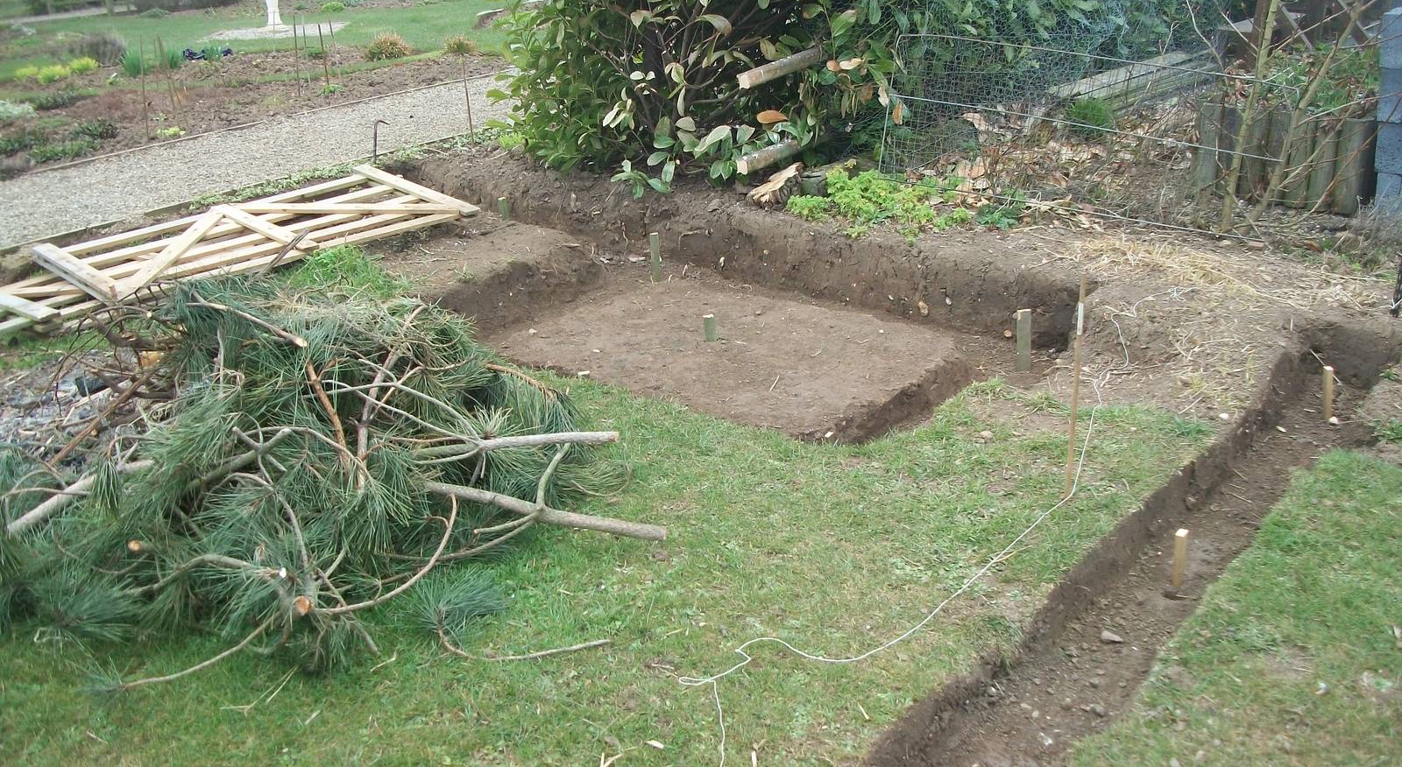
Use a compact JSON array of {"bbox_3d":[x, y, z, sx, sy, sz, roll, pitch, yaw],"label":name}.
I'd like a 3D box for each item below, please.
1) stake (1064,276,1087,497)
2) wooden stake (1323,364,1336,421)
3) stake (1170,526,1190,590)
[{"bbox_3d":[0.969,0.018,3.347,0.014,0.610,0.014,-2,21,0],"label":"stake"},{"bbox_3d":[2.040,0.033,4.212,0.027,0.173,0.025,-9,18,-3],"label":"wooden stake"},{"bbox_3d":[1.185,0.433,3.205,0.021,0.140,0.035,8,23,27],"label":"stake"}]

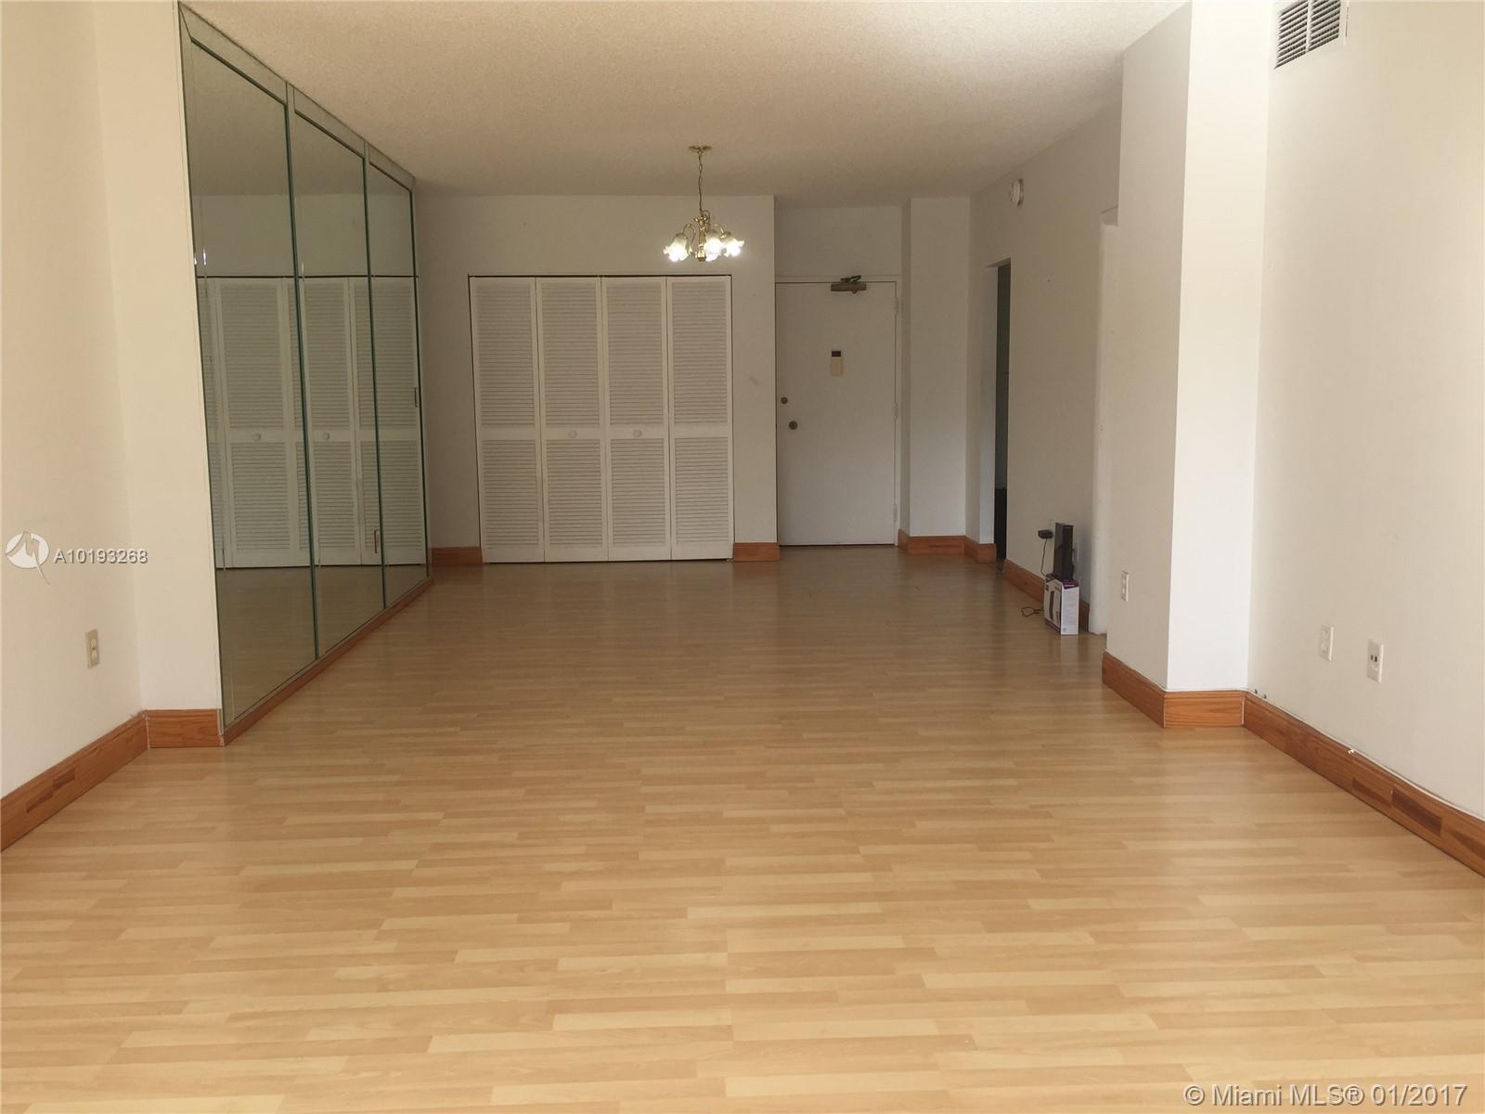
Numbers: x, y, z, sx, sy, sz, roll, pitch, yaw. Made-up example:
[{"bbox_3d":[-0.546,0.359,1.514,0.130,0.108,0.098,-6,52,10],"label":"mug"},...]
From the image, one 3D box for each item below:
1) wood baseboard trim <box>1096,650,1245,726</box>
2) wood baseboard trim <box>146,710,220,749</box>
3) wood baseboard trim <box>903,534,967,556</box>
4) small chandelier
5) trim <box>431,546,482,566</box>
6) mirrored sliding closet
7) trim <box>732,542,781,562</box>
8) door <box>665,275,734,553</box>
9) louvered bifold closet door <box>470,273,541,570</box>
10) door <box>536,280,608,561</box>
[{"bbox_3d":[1.719,0.522,5.004,0.302,0.138,0.687,-1,8,-2],"label":"wood baseboard trim"},{"bbox_3d":[-2.032,0.625,4.559,0.277,0.138,0.020,-1,8,-2],"label":"wood baseboard trim"},{"bbox_3d":[1.453,-0.085,9.315,0.435,0.138,0.020,-1,8,-2],"label":"wood baseboard trim"},{"bbox_3d":[-0.223,-1.967,6.960,0.456,0.620,0.450,-1,8,-2],"label":"small chandelier"},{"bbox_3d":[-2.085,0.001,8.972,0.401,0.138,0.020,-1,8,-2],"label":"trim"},{"bbox_3d":[-1.998,-0.878,6.187,0.055,2.522,3.658,-1,8,-2],"label":"mirrored sliding closet"},{"bbox_3d":[0.108,-0.034,9.058,0.333,0.138,0.020,-1,8,-2],"label":"trim"},{"bbox_3d":[-0.295,-0.986,8.935,0.454,2.018,0.035,-1,8,-2],"label":"door"},{"bbox_3d":[-1.667,-0.964,8.881,0.454,2.018,0.035,-1,8,-2],"label":"louvered bifold closet door"},{"bbox_3d":[-1.210,-0.971,8.899,0.454,2.018,0.035,-1,8,-2],"label":"door"}]

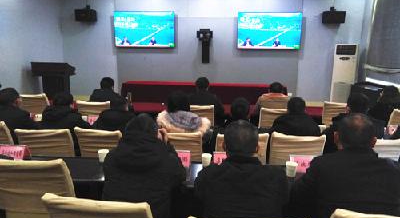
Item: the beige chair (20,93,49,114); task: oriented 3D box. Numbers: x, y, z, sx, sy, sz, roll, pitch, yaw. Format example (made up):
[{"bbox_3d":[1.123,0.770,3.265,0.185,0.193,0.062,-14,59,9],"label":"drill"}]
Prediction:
[{"bbox_3d":[-2.500,0.208,4.568,0.460,0.930,0.560,0,10,-4],"label":"beige chair"}]

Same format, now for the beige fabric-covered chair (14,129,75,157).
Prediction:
[{"bbox_3d":[-1.389,0.606,2.902,0.480,0.950,0.570,0,10,-1],"label":"beige fabric-covered chair"}]

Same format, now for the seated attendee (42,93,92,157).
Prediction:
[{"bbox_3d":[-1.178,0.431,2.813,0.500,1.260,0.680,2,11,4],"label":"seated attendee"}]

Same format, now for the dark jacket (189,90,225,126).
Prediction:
[{"bbox_3d":[0.077,0.051,3.828,0.490,0.640,0.400,2,11,4],"label":"dark jacket"}]

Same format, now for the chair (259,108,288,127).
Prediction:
[{"bbox_3d":[1.039,0.425,4.049,0.480,0.950,0.570,2,10,8],"label":"chair"}]

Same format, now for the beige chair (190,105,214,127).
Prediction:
[{"bbox_3d":[-0.008,0.377,4.259,0.480,0.950,0.570,1,10,4],"label":"beige chair"}]

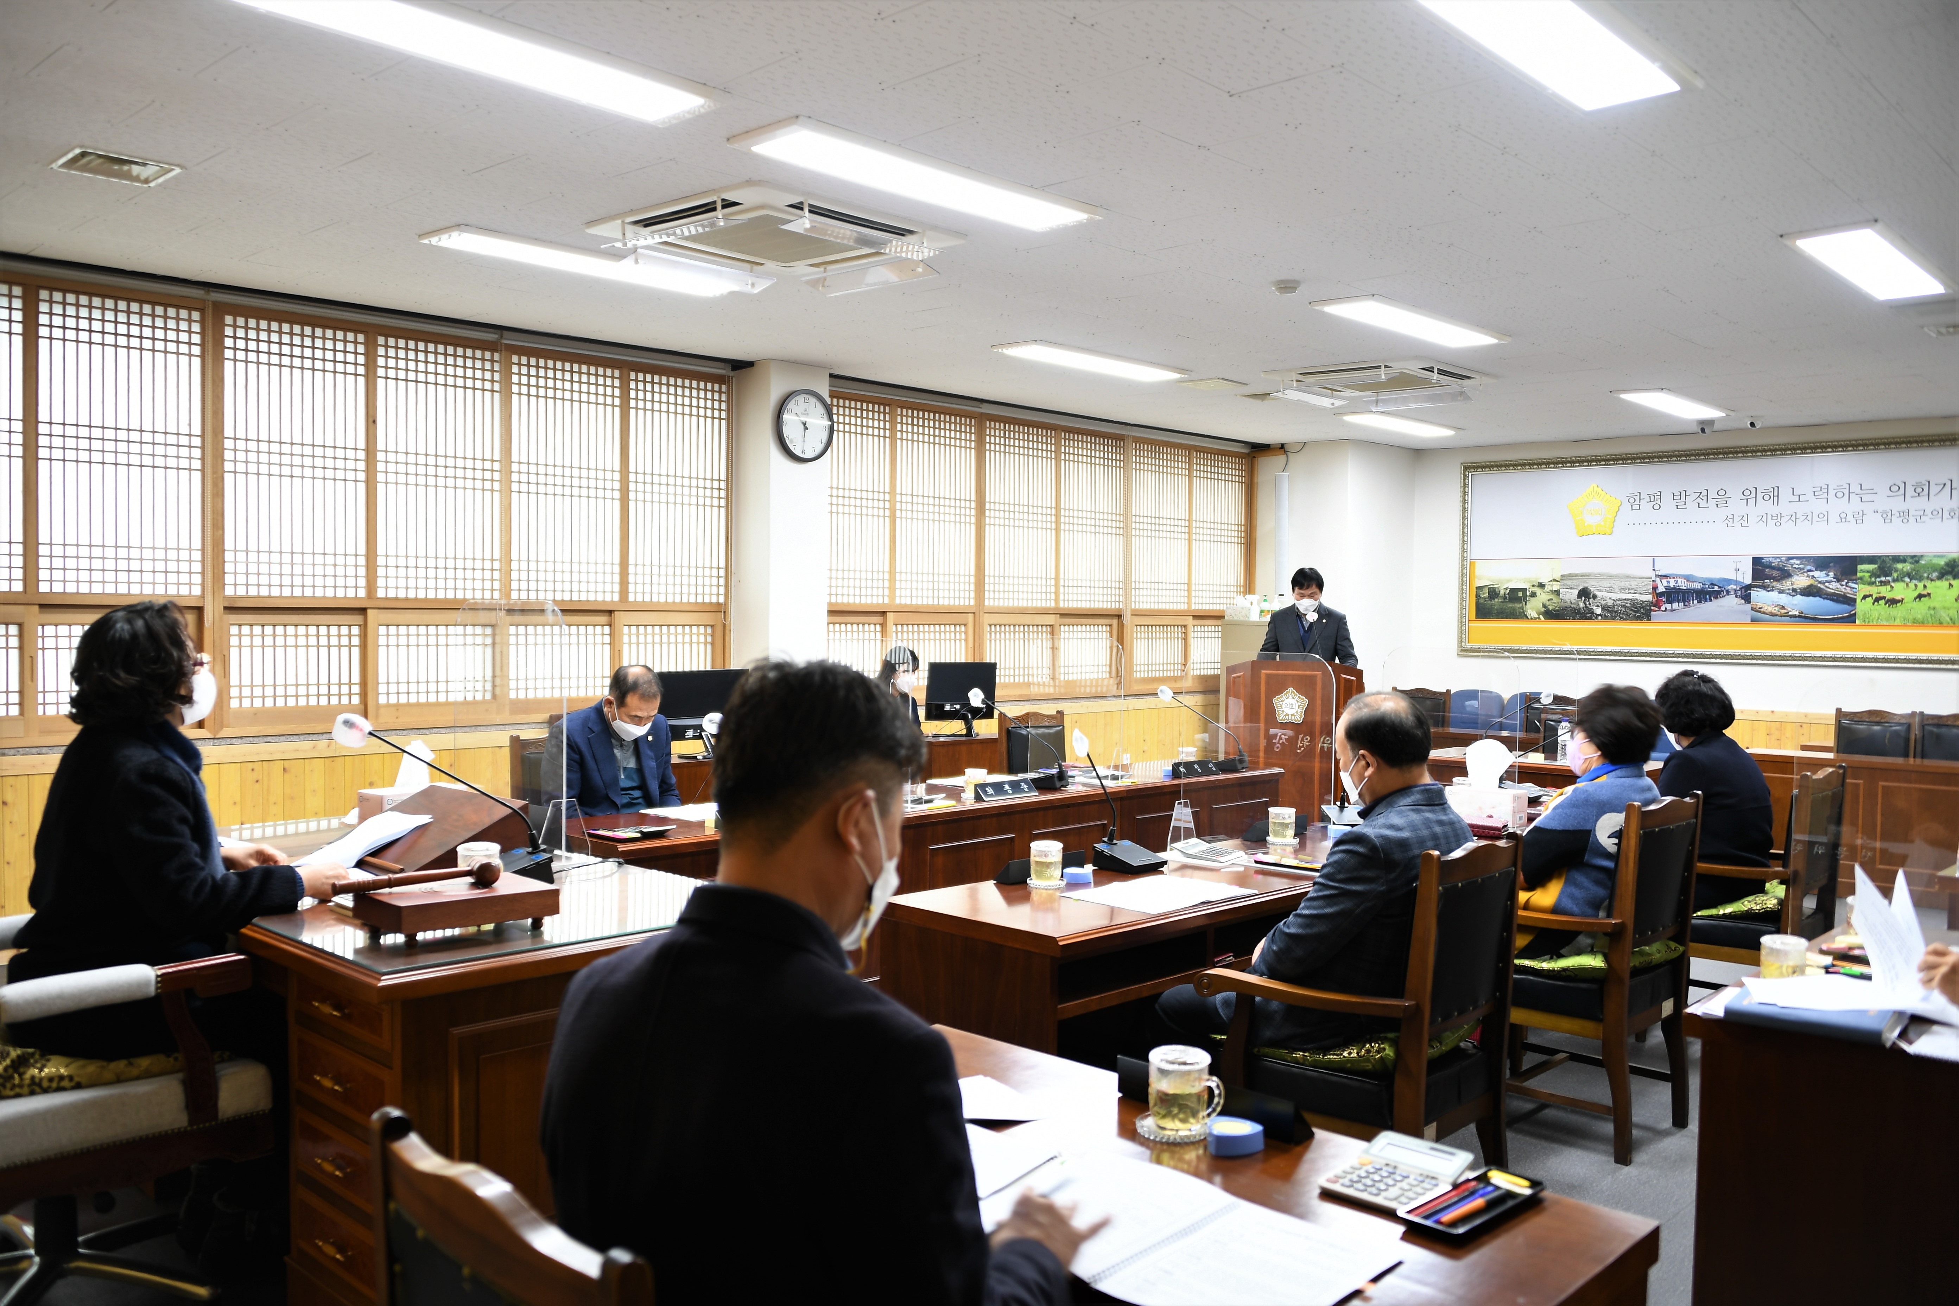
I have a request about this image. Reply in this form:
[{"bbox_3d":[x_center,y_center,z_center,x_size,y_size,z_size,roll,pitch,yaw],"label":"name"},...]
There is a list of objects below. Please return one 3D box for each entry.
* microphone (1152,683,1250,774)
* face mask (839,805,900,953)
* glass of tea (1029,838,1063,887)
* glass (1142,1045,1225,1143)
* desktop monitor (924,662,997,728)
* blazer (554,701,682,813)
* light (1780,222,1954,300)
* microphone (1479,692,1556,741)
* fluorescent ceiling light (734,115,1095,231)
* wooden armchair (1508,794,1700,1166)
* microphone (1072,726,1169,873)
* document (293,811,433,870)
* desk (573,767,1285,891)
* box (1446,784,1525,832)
[{"bbox_3d":[1.022,0.339,7.094,0.490,0.375,0.120,2,2,44],"label":"microphone"},{"bbox_3d":[-0.128,0.211,1.440,0.145,0.130,0.115,2,-18,46],"label":"face mask"},{"bbox_3d":[0.177,0.548,3.989,0.100,0.100,0.098,1,2,0],"label":"glass of tea"},{"bbox_3d":[0.279,0.603,2.096,0.108,0.100,0.095,1,2,0],"label":"glass"},{"bbox_3d":[-0.109,0.222,7.520,0.170,0.360,0.500,2,2,42],"label":"desktop monitor"},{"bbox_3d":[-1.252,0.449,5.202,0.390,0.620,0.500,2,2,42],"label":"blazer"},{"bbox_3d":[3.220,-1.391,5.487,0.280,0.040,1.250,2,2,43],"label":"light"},{"bbox_3d":[2.710,0.354,7.822,0.210,0.330,0.580,2,2,43],"label":"microphone"},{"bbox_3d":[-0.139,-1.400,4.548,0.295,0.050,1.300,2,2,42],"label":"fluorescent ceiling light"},{"bbox_3d":[1.691,0.868,4.338,0.540,0.950,0.530,2,2,44],"label":"wooden armchair"},{"bbox_3d":[0.354,0.400,4.156,0.210,0.390,0.320,2,2,43],"label":"microphone"},{"bbox_3d":[-1.357,0.411,3.347,0.210,0.035,0.275,2,23,42],"label":"document"},{"bbox_3d":[-0.048,0.911,6.010,0.600,0.730,3.590,2,2,44],"label":"desk"},{"bbox_3d":[1.731,0.525,5.217,0.245,0.115,0.120,2,2,43],"label":"box"}]

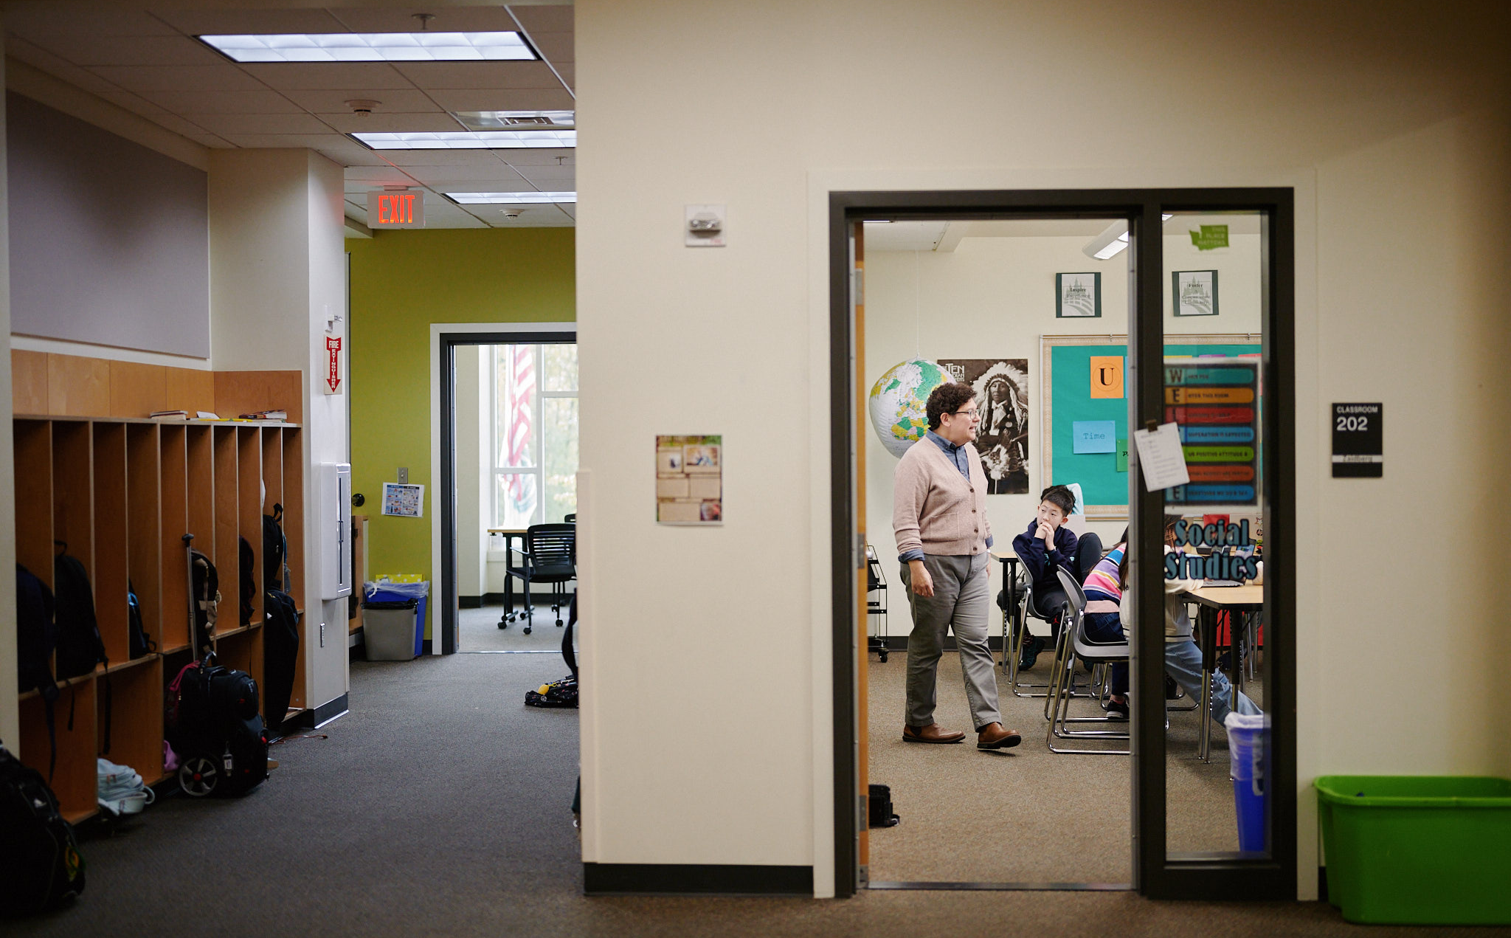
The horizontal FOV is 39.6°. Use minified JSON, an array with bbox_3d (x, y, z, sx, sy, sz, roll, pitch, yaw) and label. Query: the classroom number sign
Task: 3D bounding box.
[{"bbox_3d":[1.859,-0.088,6.473,0.155,0.232,0.012,0,1,2],"label":"classroom number sign"}]

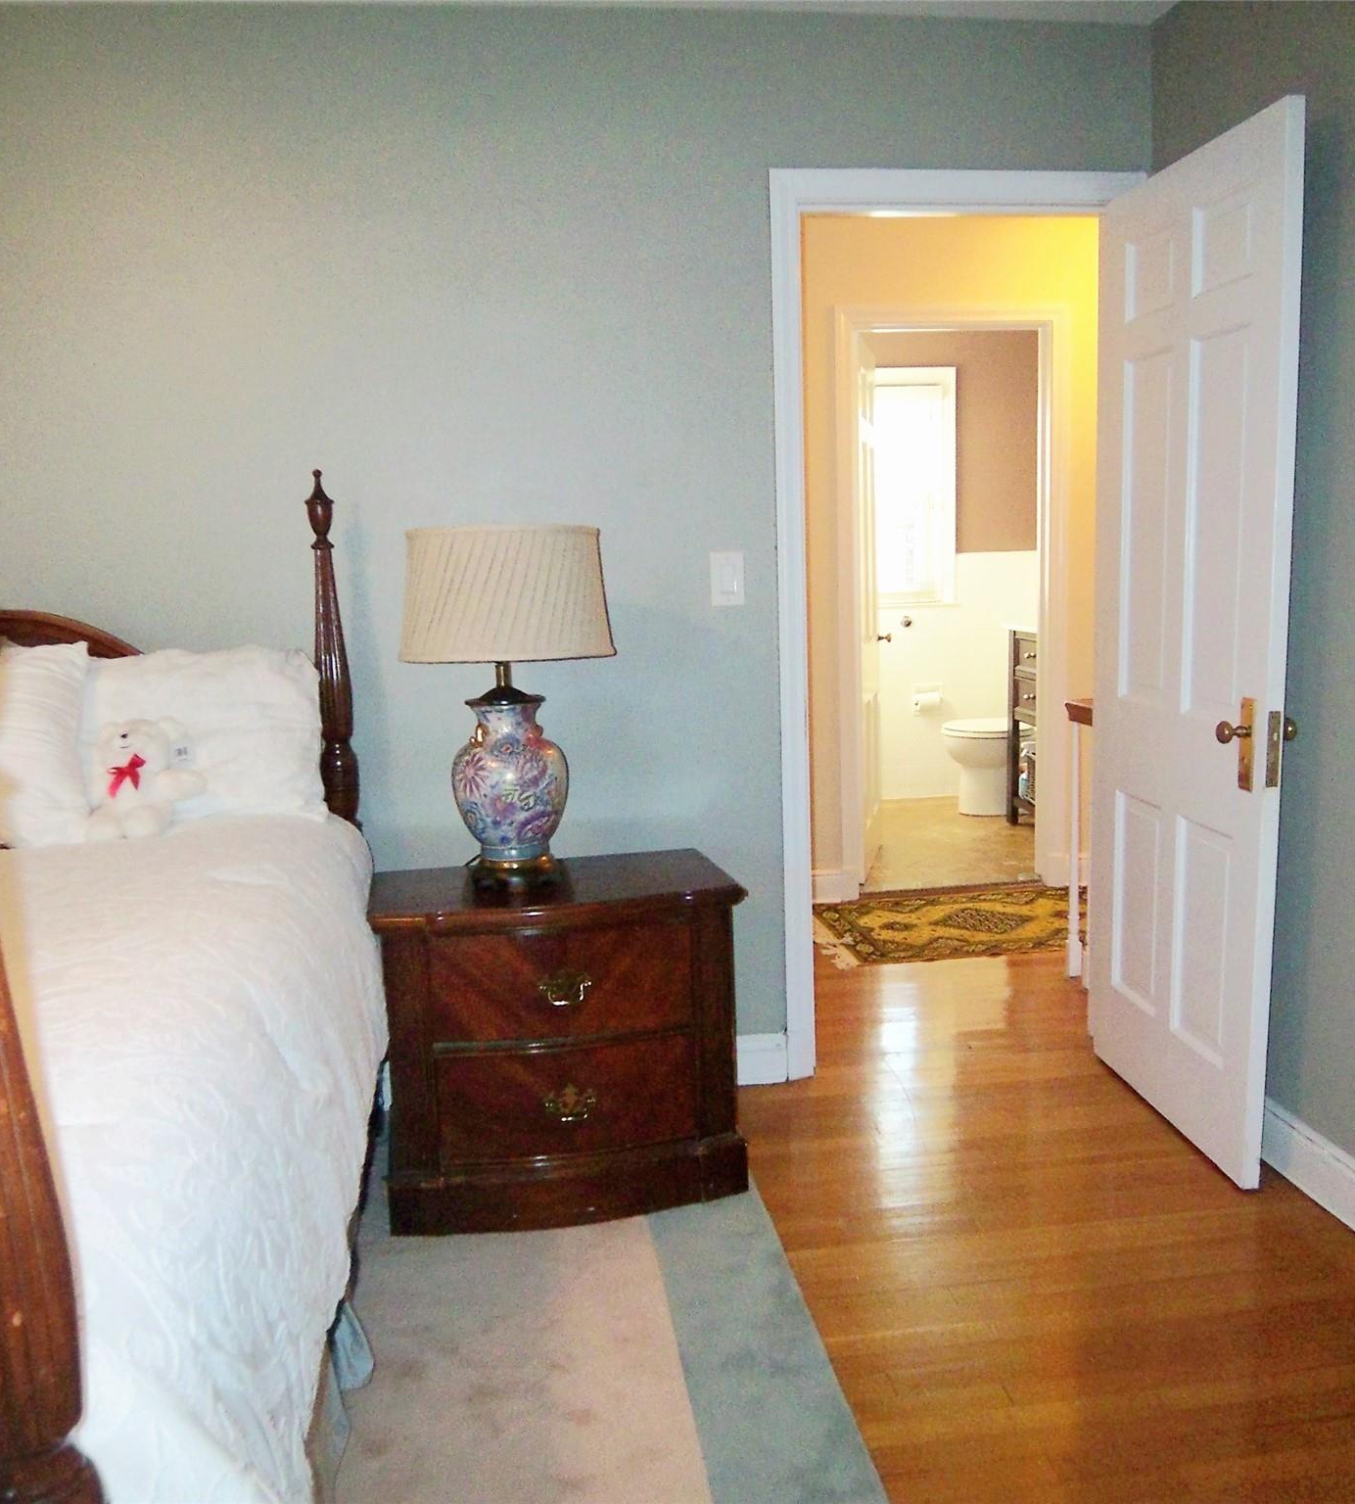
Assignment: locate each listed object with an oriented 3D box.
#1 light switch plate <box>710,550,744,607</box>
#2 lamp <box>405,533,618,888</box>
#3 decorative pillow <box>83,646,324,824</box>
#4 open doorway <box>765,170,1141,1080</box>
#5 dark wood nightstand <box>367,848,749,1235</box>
[{"bbox_3d":[0.111,-0.385,2.975,0.073,0.118,0.010,-3,9,-8],"label":"light switch plate"},{"bbox_3d":[-0.326,-0.087,2.599,0.414,0.700,0.414,-3,9,-8],"label":"lamp"},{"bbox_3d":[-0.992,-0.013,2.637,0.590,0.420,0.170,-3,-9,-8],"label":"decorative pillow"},{"bbox_3d":[0.645,-0.263,3.125,0.850,2.070,0.130,-3,9,-8],"label":"open doorway"},{"bbox_3d":[-0.238,0.568,2.691,0.725,0.630,0.415,-4,10,-10],"label":"dark wood nightstand"}]

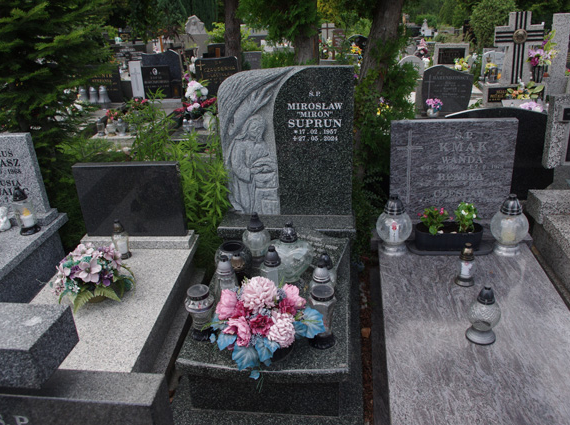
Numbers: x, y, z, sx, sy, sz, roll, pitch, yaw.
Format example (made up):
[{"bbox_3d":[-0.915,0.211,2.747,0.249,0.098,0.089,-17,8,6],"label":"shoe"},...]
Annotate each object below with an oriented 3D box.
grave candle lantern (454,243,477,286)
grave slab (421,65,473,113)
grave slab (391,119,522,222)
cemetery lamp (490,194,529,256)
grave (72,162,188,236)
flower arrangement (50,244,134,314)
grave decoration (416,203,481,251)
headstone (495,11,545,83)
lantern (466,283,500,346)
[{"bbox_3d":[0.883,0.245,2.326,0.097,0.213,0.097,0,23,7],"label":"grave candle lantern"},{"bbox_3d":[1.953,-1.497,5.795,0.600,0.530,0.100,0,23,9],"label":"grave slab"},{"bbox_3d":[0.981,-0.249,2.852,0.696,0.589,0.070,0,21,9],"label":"grave slab"},{"bbox_3d":[1.200,0.065,2.533,0.205,0.335,0.205,0,23,7],"label":"cemetery lamp"},{"bbox_3d":[-0.899,-0.075,2.855,0.640,0.450,0.080,0,23,9],"label":"grave"},{"bbox_3d":[-0.937,0.279,2.407,0.400,0.260,0.340,0,23,9],"label":"flower arrangement"},{"bbox_3d":[0.803,0.052,2.336,0.330,0.235,0.160,0,23,9],"label":"grave decoration"},{"bbox_3d":[3.430,-2.389,6.986,0.710,1.030,0.160,0,23,9],"label":"headstone"},{"bbox_3d":[0.721,0.363,1.731,0.114,0.208,0.114,0,25,9],"label":"lantern"}]

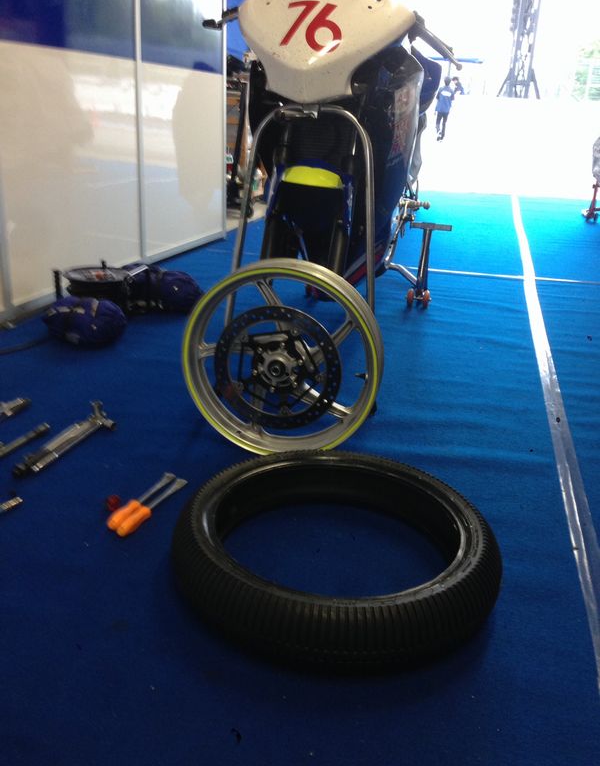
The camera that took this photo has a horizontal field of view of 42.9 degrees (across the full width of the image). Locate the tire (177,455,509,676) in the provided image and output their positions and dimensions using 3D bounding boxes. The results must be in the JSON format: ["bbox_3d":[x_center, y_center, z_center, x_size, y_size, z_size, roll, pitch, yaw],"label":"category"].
[{"bbox_3d":[0.062,0.286,1.364,0.583,0.118,0.583,3,21,0],"label":"tire"}]

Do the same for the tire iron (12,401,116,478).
[{"bbox_3d":[-0.537,0.129,1.783,0.088,0.055,0.350,9,22,15],"label":"tire iron"}]

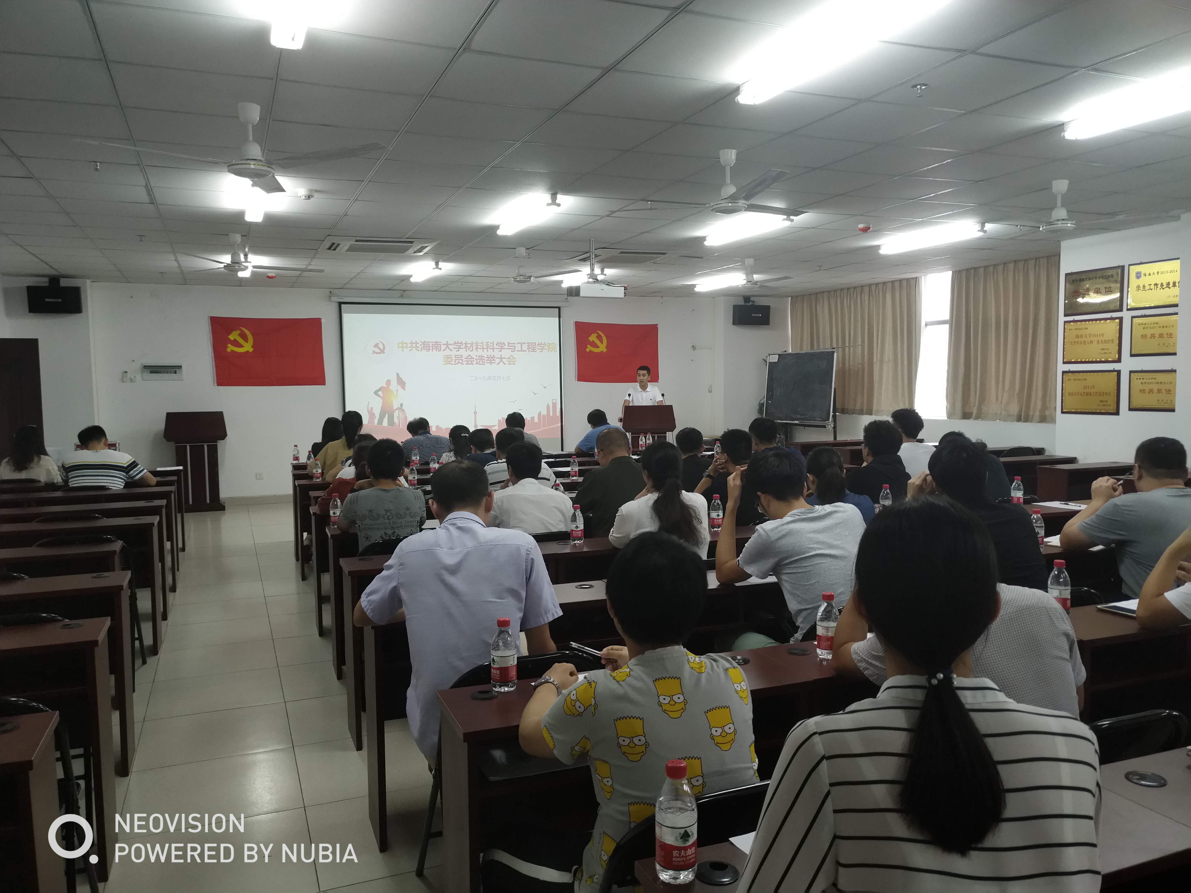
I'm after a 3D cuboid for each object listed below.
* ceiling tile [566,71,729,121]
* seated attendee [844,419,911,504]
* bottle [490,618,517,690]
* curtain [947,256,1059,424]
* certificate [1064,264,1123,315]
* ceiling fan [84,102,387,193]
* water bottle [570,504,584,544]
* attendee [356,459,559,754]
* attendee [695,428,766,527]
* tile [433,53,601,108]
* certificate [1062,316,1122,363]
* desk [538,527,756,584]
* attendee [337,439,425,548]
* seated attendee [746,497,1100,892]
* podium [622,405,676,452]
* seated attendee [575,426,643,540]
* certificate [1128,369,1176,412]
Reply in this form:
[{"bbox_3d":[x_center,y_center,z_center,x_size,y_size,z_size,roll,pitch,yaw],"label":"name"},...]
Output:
[{"bbox_3d":[0.238,-1.585,3.890,0.600,0.020,0.600,-3,5,-23],"label":"ceiling tile"},{"bbox_3d":[1.760,0.474,5.528,0.520,1.295,0.740,-3,5,-31],"label":"seated attendee"},{"bbox_3d":[-0.244,0.532,2.226,0.065,0.187,0.065,-3,5,-23],"label":"bottle"},{"bbox_3d":[4.719,-1.197,9.956,0.130,1.800,1.700,-3,5,-23],"label":"curtain"},{"bbox_3d":[4.527,-1.407,7.835,0.025,0.393,0.585,-2,4,-23],"label":"certificate"},{"bbox_3d":[-1.555,-1.358,3.853,1.330,0.360,1.330,-3,5,-23],"label":"ceiling fan"},{"bbox_3d":[-0.086,0.370,4.210,0.065,0.187,0.065,-1,5,0],"label":"water bottle"},{"bbox_3d":[-0.427,0.691,2.838,0.660,1.305,0.750,-2,5,-21],"label":"attendee"},{"bbox_3d":[0.810,0.495,5.292,0.500,1.250,0.750,-3,5,-23],"label":"attendee"},{"bbox_3d":[-0.334,-1.537,3.616,0.610,0.018,0.600,-3,5,-23],"label":"tile"},{"bbox_3d":[4.746,-1.006,8.220,0.030,0.420,0.610,-3,5,-23],"label":"certificate"},{"bbox_3d":[0.302,0.834,4.277,1.120,0.760,0.400,-4,5,-28],"label":"desk"},{"bbox_3d":[-1.095,0.599,4.499,0.510,1.280,0.750,-2,4,-23],"label":"attendee"},{"bbox_3d":[0.413,0.734,1.305,0.480,1.360,0.720,-2,5,-13],"label":"seated attendee"},{"bbox_3d":[0.686,0.057,11.005,0.710,1.210,0.480,-1,5,-1],"label":"podium"},{"bbox_3d":[0.083,0.545,5.035,0.520,1.300,0.750,-2,4,-23],"label":"seated attendee"},{"bbox_3d":[4.767,-0.470,7.354,0.025,0.353,0.450,-2,4,-23],"label":"certificate"}]

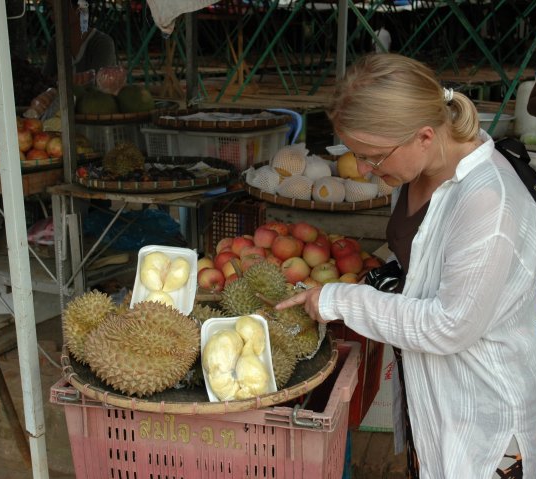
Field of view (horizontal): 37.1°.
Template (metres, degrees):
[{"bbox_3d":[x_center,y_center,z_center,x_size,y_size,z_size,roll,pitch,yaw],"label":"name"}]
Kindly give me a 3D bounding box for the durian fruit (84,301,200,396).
[{"bbox_3d":[-0.259,0.223,1.650,0.235,0.180,0.190,-1,15,-6],"label":"durian fruit"}]

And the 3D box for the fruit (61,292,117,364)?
[{"bbox_3d":[-0.385,0.195,1.755,0.140,0.165,0.180,3,15,11],"label":"fruit"}]

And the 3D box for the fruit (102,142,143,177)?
[{"bbox_3d":[-0.582,-0.318,3.220,0.170,0.145,0.170,0,15,0],"label":"fruit"}]

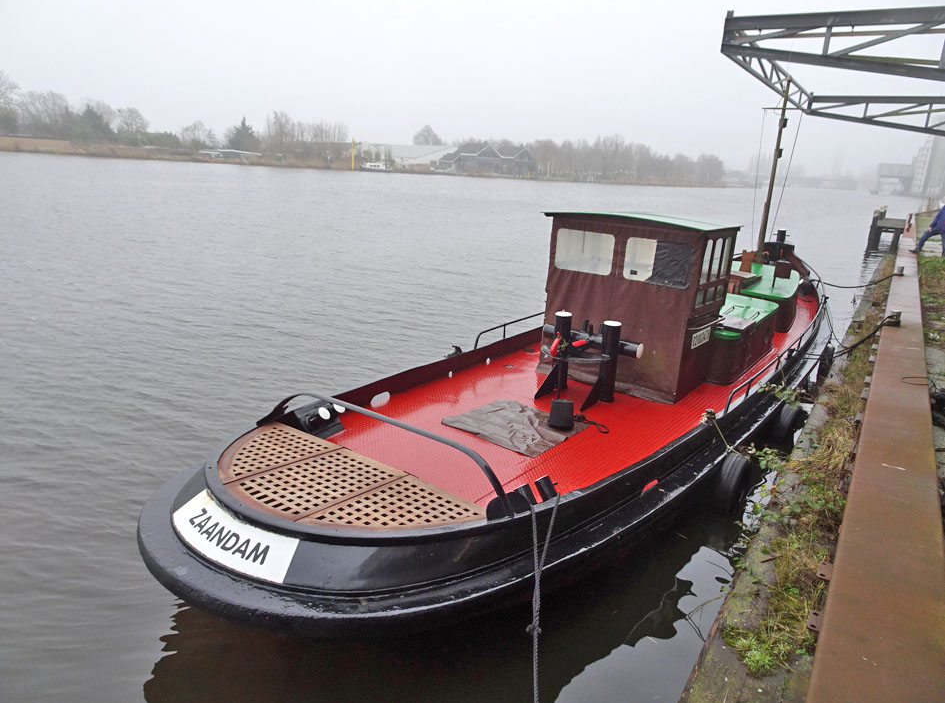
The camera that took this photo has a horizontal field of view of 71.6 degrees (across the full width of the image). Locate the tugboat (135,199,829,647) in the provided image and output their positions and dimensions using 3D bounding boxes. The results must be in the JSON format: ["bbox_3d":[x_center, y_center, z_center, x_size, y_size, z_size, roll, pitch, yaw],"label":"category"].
[{"bbox_3d":[2.767,-0.589,9.558,3.730,2.797,14.742,15,19,35],"label":"tugboat"}]

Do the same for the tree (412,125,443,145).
[{"bbox_3d":[-16.265,-73.955,237.955,11.500,15.380,11.500,2,16,-5],"label":"tree"}]

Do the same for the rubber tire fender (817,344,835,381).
[{"bbox_3d":[5.899,0.184,10.950,0.200,0.630,0.620,15,19,35],"label":"rubber tire fender"}]

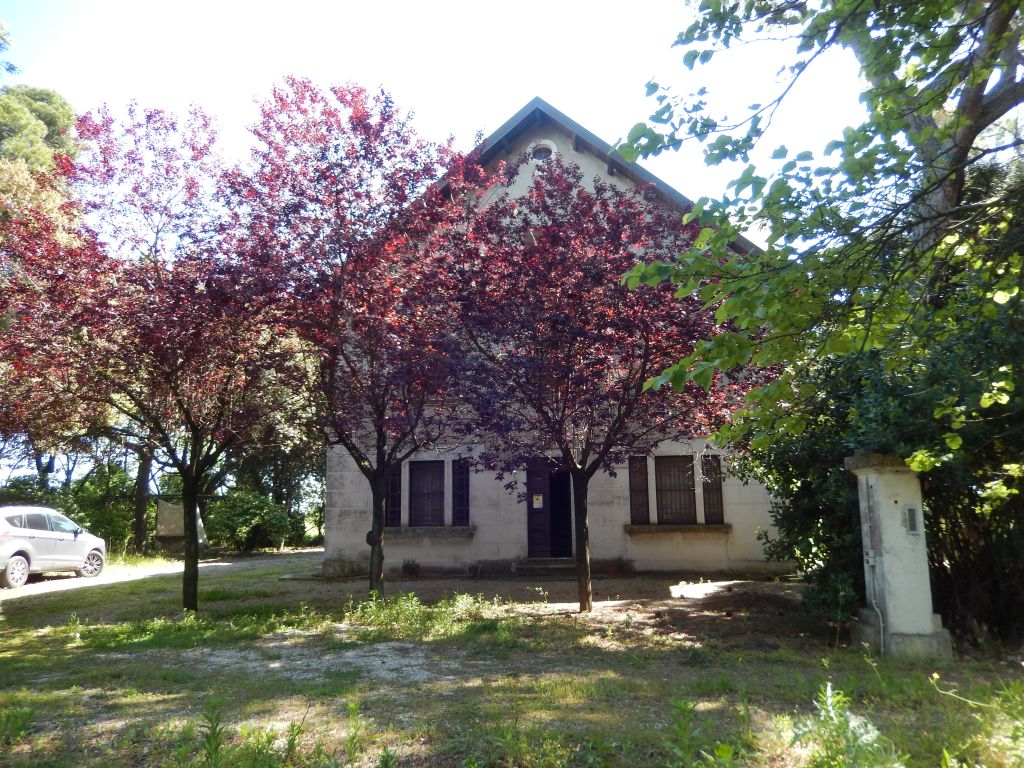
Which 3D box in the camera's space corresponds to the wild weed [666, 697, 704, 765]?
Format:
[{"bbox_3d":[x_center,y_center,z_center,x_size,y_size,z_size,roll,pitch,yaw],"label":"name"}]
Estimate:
[{"bbox_3d":[1.103,2.238,4.773,0.250,0.395,0.240,-2,-9,8],"label":"wild weed"}]

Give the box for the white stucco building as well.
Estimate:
[{"bbox_3d":[1.639,-0.487,24.206,12.200,12.040,12.500,-2,-9,8],"label":"white stucco building"}]

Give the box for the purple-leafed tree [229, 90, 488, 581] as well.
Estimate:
[{"bbox_3d":[-2.808,-0.857,13.250,4.511,9.351,4.511,-2,-9,8],"label":"purple-leafed tree"}]

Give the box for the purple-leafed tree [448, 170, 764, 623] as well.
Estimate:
[{"bbox_3d":[1.484,-0.129,12.281,5.262,7.482,4.999,-2,-9,8],"label":"purple-leafed tree"}]

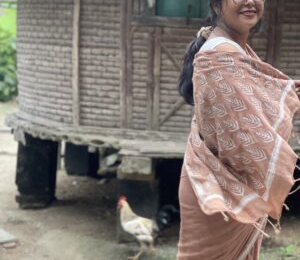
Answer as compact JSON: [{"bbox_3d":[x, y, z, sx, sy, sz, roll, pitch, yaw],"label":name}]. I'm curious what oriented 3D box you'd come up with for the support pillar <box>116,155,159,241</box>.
[{"bbox_3d":[-0.069,0.419,4.754,0.240,0.550,0.240,3,9,7],"label":"support pillar"}]

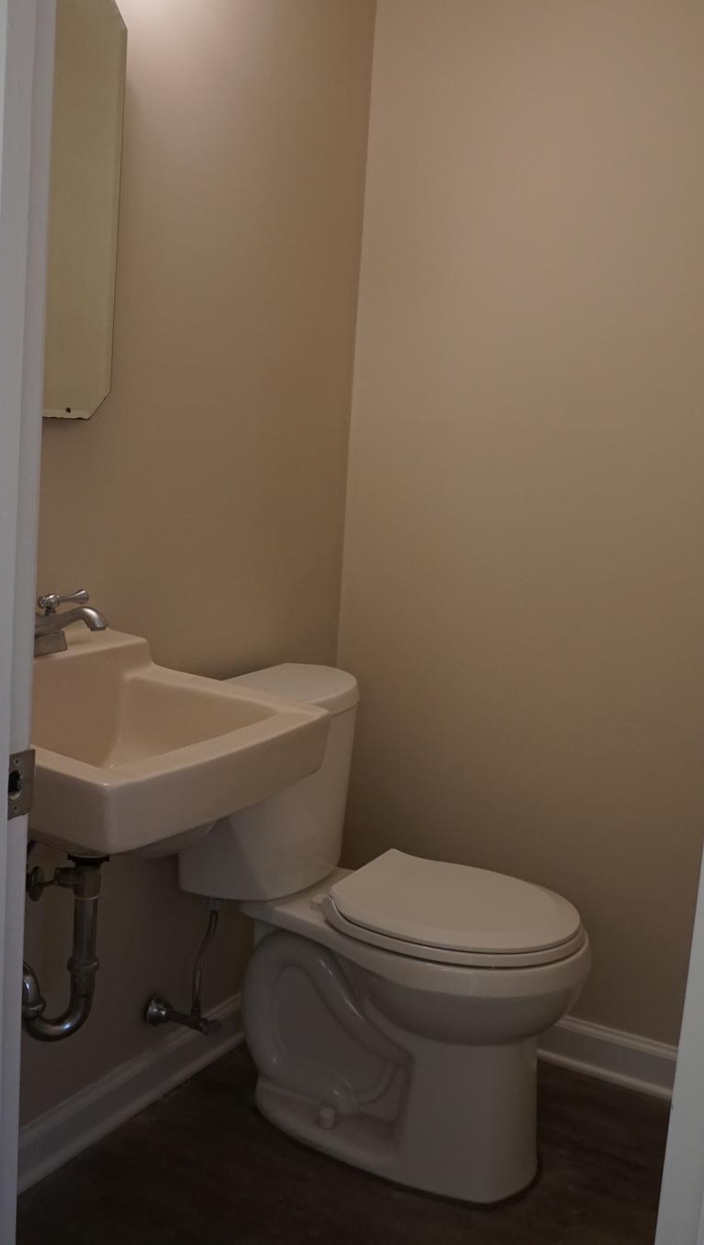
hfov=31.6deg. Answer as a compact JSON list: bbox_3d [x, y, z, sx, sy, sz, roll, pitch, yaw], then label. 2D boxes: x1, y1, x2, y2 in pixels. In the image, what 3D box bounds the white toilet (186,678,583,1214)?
[{"bbox_3d":[0.061,0.514,2.153,0.685,0.750,0.430,8,9,29],"label":"white toilet"}]

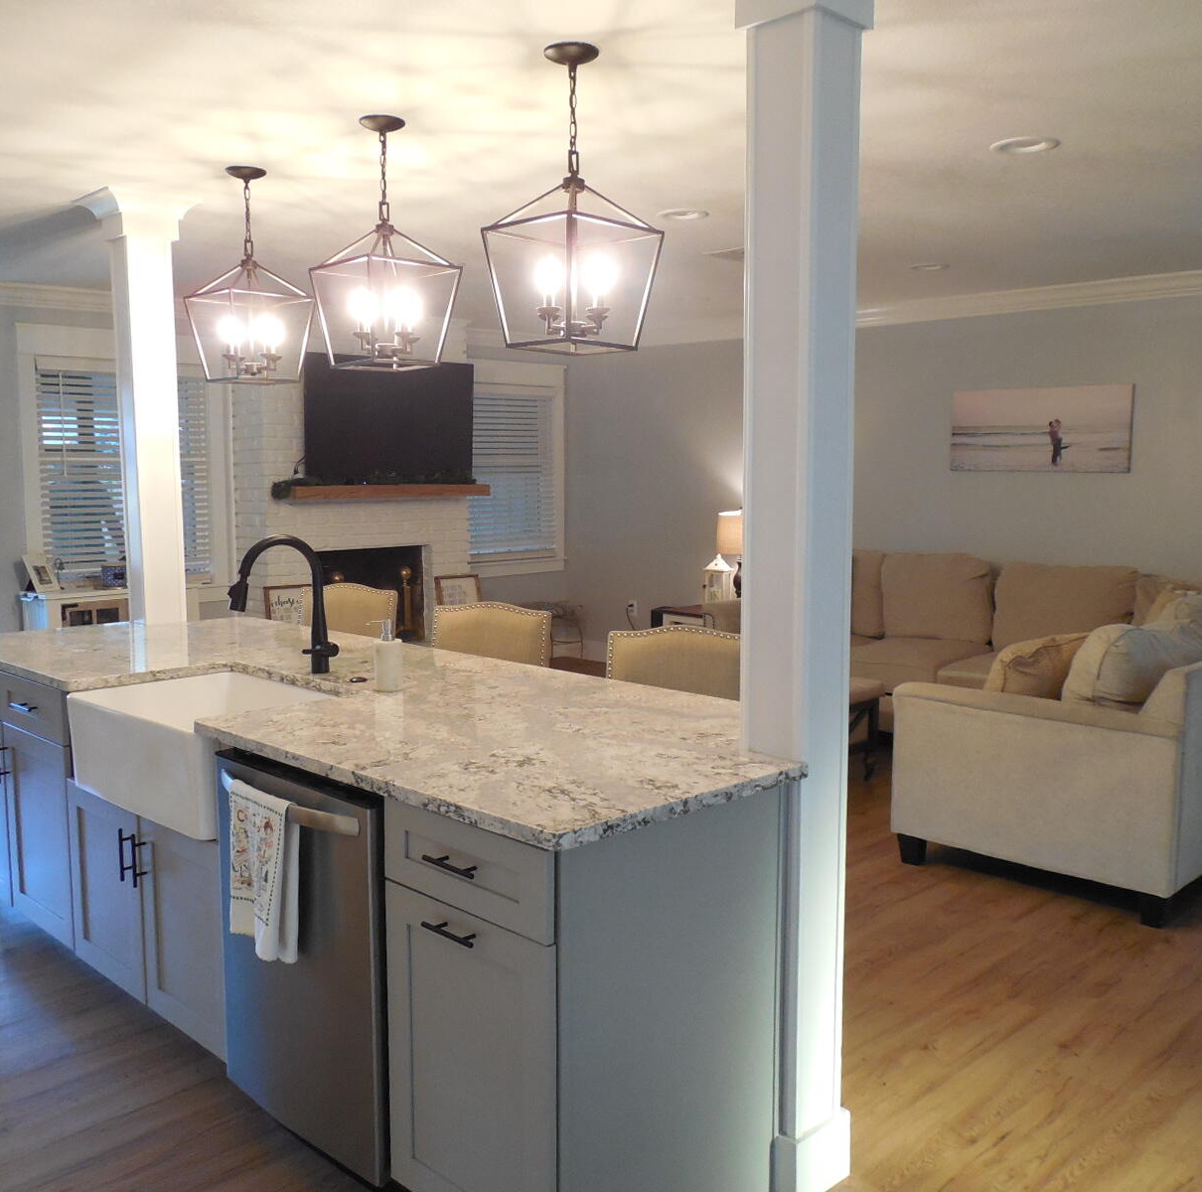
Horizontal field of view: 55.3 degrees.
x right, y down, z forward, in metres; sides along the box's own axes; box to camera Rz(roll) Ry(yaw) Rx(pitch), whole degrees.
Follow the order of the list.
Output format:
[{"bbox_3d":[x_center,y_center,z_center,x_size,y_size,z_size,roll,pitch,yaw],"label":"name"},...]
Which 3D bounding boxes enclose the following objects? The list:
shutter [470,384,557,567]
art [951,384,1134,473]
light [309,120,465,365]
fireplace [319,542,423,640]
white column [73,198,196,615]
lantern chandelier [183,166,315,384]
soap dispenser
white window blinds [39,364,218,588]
[{"bbox_3d":[-0.638,-0.891,8.252,0.930,1.270,0.060,-6,8,-44],"label":"shutter"},{"bbox_3d":[2.377,-0.900,6.246,0.035,0.450,1.000,-6,8,-44],"label":"art"},{"bbox_3d":[-0.618,-0.999,3.268,0.305,0.685,0.305,-6,8,-44],"label":"light"},{"bbox_3d":[-1.539,0.024,7.249,0.850,0.690,0.420,-6,8,-44],"label":"fireplace"},{"bbox_3d":[-1.701,-0.224,4.364,0.340,2.447,0.340,-6,8,-44],"label":"white column"},{"bbox_3d":[-1.167,-1.054,3.805,0.303,0.685,0.303,-6,8,-44],"label":"lantern chandelier"},{"bbox_3d":[-0.567,0.152,2.987,0.096,0.178,0.073,-3,7,-30],"label":"soap dispenser"},{"bbox_3d":[-2.607,-0.647,6.426,1.030,1.200,0.100,-6,8,-44],"label":"white window blinds"}]

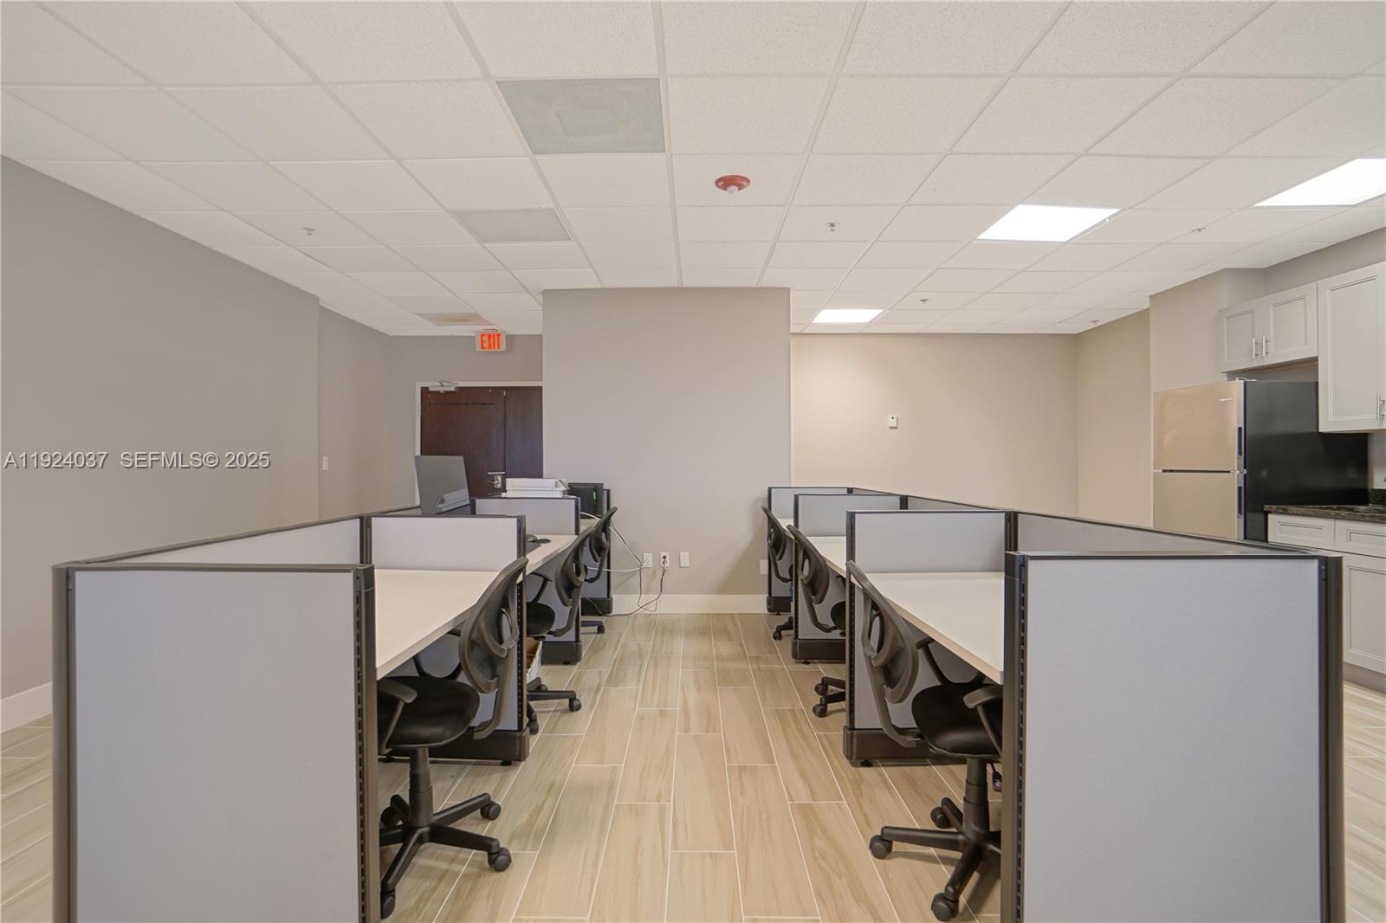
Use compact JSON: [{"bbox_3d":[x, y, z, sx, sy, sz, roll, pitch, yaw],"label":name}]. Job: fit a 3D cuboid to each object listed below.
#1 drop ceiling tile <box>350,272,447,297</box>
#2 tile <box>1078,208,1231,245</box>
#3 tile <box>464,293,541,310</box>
[{"bbox_3d":[-2.351,-1.445,4.992,0.630,0.020,0.595,0,0,0],"label":"drop ceiling tile"},{"bbox_3d":[2.824,-1.461,3.804,0.630,0.020,0.595,0,0,0],"label":"tile"},{"bbox_3d":[-1.632,-1.390,5.362,0.614,0.020,0.557,0,0,1],"label":"tile"}]

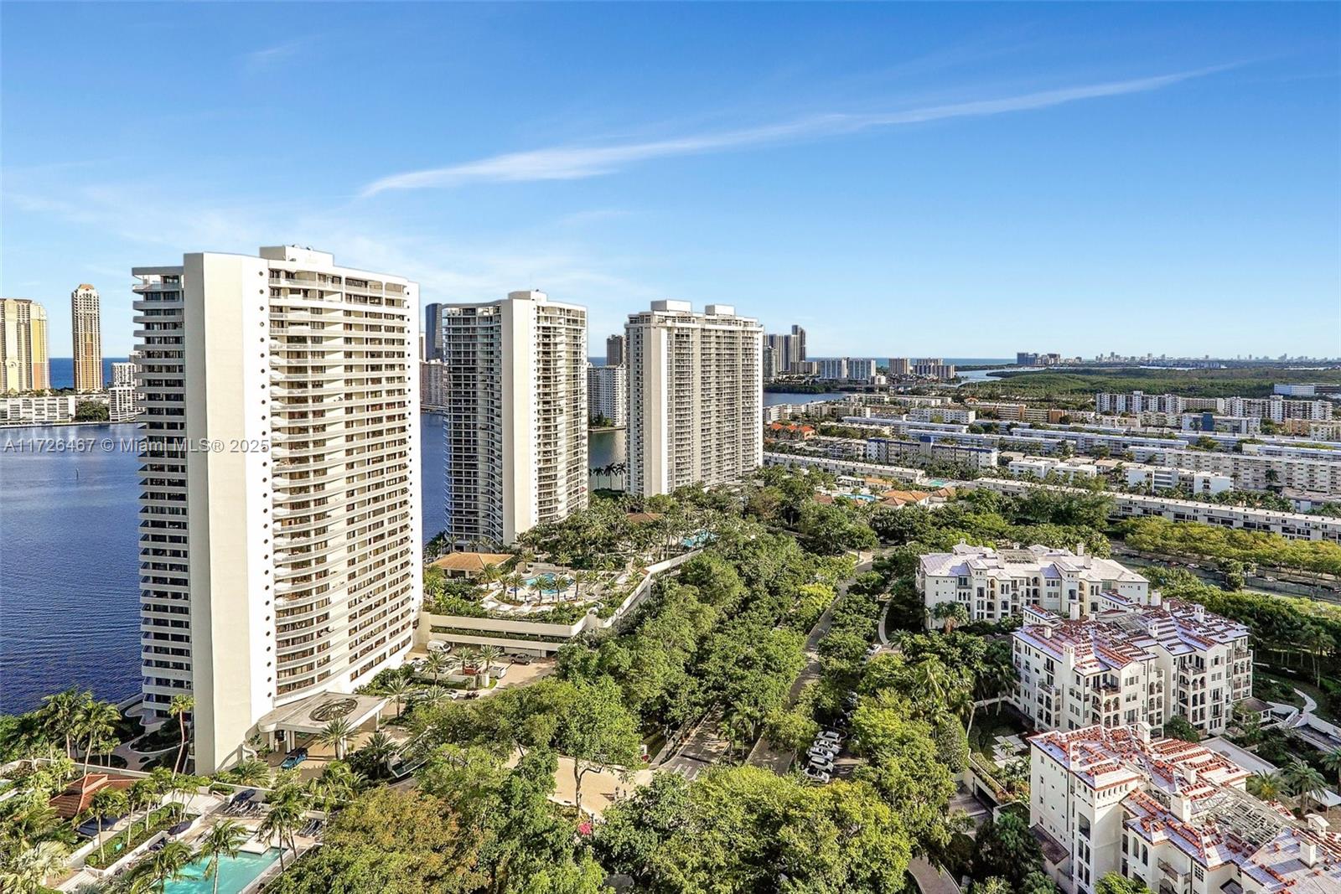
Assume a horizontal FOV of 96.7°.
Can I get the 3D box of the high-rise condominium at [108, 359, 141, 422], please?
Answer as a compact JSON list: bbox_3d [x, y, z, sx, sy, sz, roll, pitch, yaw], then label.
[{"bbox_3d":[-607.032,-62.399,664.000,31.000,70.000,28.000,-4,5,-43],"label":"high-rise condominium"}]

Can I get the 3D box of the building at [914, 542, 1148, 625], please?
[{"bbox_3d":[91.700,37.000,159.000,53.000,18.000,21.000,0,7,4],"label":"building"}]

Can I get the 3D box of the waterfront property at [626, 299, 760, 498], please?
[{"bbox_3d":[14.815,-25.974,318.000,30.000,97.000,76.000,4,7,41],"label":"waterfront property"}]

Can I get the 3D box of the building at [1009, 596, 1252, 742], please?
[{"bbox_3d":[91.100,42.750,118.800,47.000,18.500,22.000,-2,7,-17],"label":"building"}]

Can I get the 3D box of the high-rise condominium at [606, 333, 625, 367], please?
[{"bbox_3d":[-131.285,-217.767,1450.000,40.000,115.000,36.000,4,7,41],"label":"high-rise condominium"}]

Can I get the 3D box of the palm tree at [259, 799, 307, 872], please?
[{"bbox_3d":[-54.243,54.342,83.500,6.500,9.200,6.200,-3,6,-33],"label":"palm tree"}]

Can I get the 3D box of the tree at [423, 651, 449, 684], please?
[{"bbox_3d":[-51.474,48.438,131.000,5.500,7.000,5.400,-2,5,-21],"label":"tree"}]

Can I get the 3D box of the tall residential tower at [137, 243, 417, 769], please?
[{"bbox_3d":[-85.200,7.000,132.000,38.500,92.000,47.000,2,4,27],"label":"tall residential tower"}]

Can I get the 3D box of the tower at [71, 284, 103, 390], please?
[{"bbox_3d":[-1028.000,-183.000,1050.000,34.000,193.000,32.000,5,8,37],"label":"tower"}]

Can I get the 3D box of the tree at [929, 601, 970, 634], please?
[{"bbox_3d":[68.400,43.500,146.000,8.800,9.400,8.800,3,7,25],"label":"tree"}]

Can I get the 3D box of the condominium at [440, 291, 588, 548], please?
[{"bbox_3d":[-60.400,-10.500,228.900,41.000,92.000,45.000,2,5,28],"label":"condominium"}]

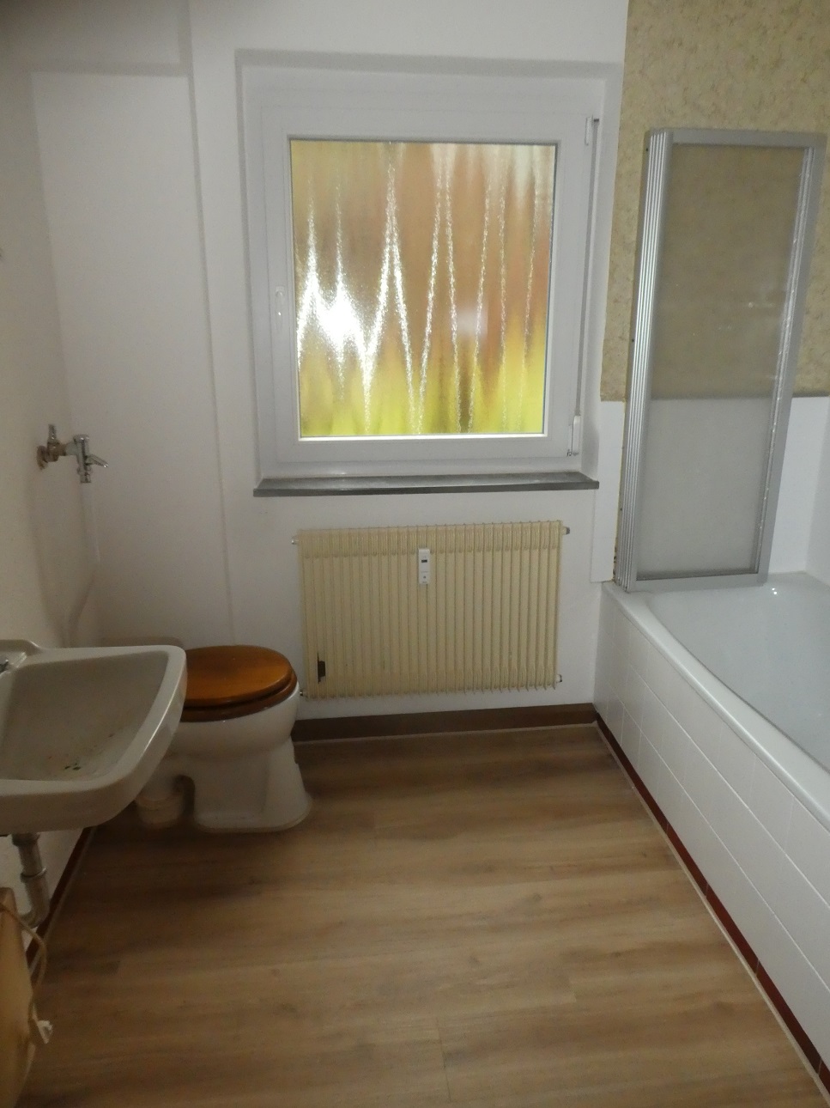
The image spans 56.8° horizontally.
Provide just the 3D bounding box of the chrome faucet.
[{"bbox_3d":[-0.913,-0.269,2.050,0.165,0.152,0.070,-2,17,-5],"label":"chrome faucet"}]

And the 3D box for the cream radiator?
[{"bbox_3d":[0.054,0.185,2.596,0.860,0.588,0.090,-2,17,-5],"label":"cream radiator"}]

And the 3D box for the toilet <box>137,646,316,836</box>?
[{"bbox_3d":[-0.592,0.562,2.307,0.530,0.437,0.370,-2,17,-5],"label":"toilet"}]

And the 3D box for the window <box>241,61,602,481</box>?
[{"bbox_3d":[0.034,-0.860,2.495,1.095,1.230,0.075,-2,17,-5],"label":"window"}]

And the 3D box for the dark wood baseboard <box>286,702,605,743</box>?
[{"bbox_3d":[0.112,0.610,2.788,1.115,0.058,0.060,-2,17,-5],"label":"dark wood baseboard"}]

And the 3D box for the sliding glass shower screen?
[{"bbox_3d":[0.950,-0.559,2.460,0.485,1.400,0.120,-2,17,-5],"label":"sliding glass shower screen"}]

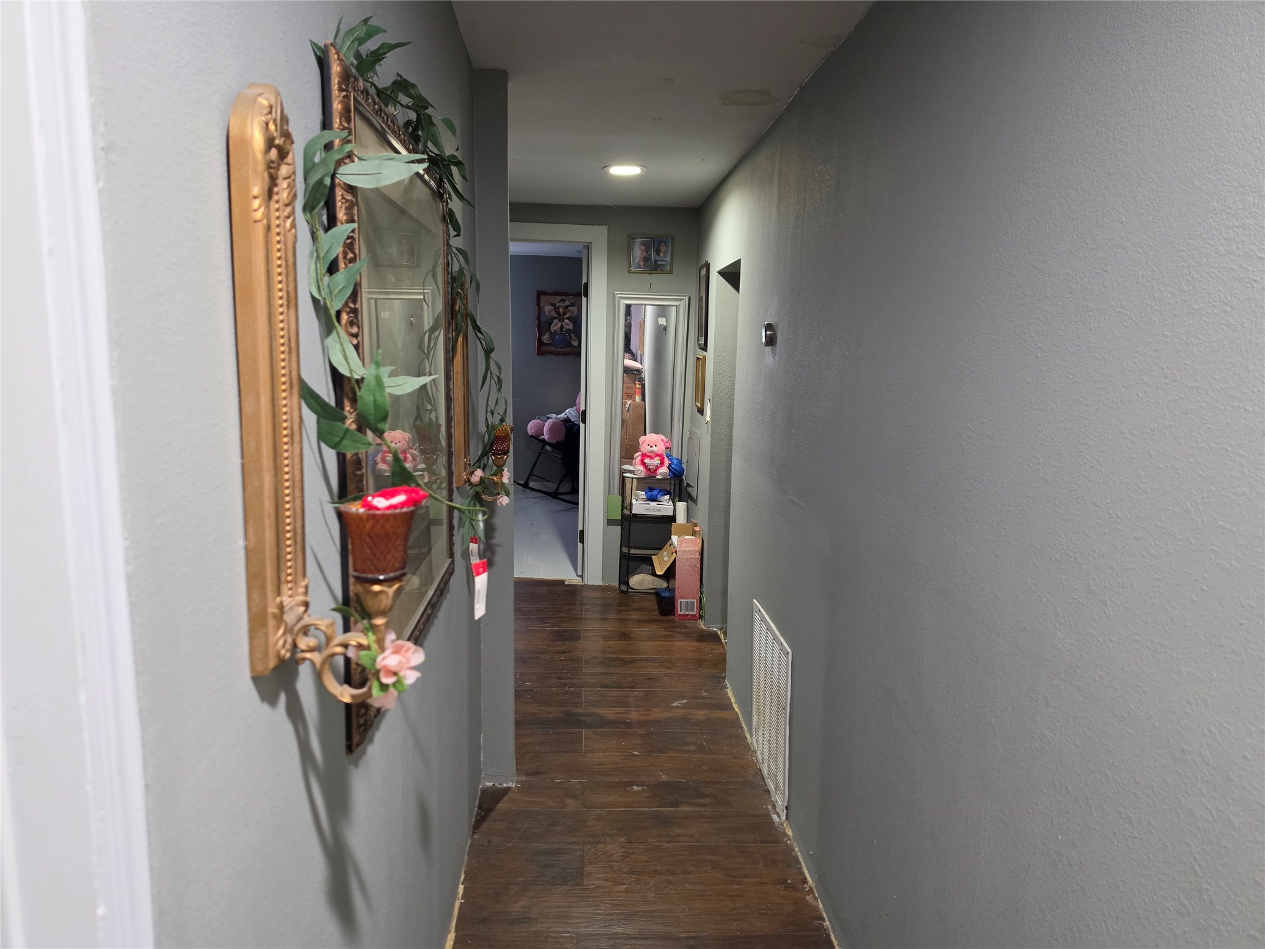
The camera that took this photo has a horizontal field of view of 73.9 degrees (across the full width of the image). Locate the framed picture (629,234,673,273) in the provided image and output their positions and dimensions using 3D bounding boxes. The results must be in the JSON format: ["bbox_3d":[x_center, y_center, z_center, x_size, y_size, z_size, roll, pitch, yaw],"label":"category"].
[{"bbox_3d":[0.113,-1.296,4.959,0.256,0.216,0.020,0,8,-4],"label":"framed picture"}]

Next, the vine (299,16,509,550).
[{"bbox_3d":[-0.325,-0.192,1.560,0.170,0.890,1.320,0,8,-4],"label":"vine"}]

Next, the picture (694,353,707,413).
[{"bbox_3d":[0.371,-0.505,4.633,0.035,0.295,0.250,0,8,-4],"label":"picture"}]

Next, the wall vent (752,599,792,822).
[{"bbox_3d":[0.479,0.801,2.978,0.020,0.570,0.560,0,8,-4],"label":"wall vent"}]

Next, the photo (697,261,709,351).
[{"bbox_3d":[0.386,-0.901,4.575,0.025,0.455,0.290,0,8,-4],"label":"photo"}]

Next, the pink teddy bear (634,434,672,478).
[{"bbox_3d":[0.111,-0.116,4.996,0.220,0.260,0.180,0,8,-4],"label":"pink teddy bear"}]

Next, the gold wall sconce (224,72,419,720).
[{"bbox_3d":[-0.289,-0.059,0.820,0.142,0.600,0.115,0,8,-4],"label":"gold wall sconce"}]

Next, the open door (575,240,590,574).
[{"bbox_3d":[-0.314,-0.433,5.567,0.036,2.030,0.760,1,8,-1],"label":"open door"}]

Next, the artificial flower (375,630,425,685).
[{"bbox_3d":[-0.240,0.188,0.864,0.052,0.056,0.048,-5,10,-34],"label":"artificial flower"}]

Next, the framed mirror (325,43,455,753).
[{"bbox_3d":[-0.394,-0.136,1.526,0.035,0.885,0.915,0,8,-4],"label":"framed mirror"}]

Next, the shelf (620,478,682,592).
[{"bbox_3d":[0.111,0.352,5.100,0.375,0.710,0.210,0,8,-4],"label":"shelf"}]

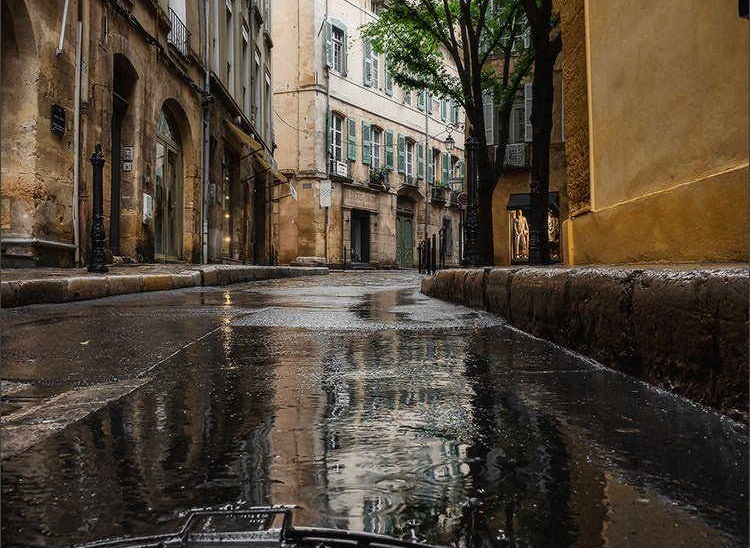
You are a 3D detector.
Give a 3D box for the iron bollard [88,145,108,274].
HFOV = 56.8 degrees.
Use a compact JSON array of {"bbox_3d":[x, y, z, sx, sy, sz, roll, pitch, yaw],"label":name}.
[{"bbox_3d":[-2.413,-0.580,6.050,0.172,1.135,0.172,0,0,0],"label":"iron bollard"}]

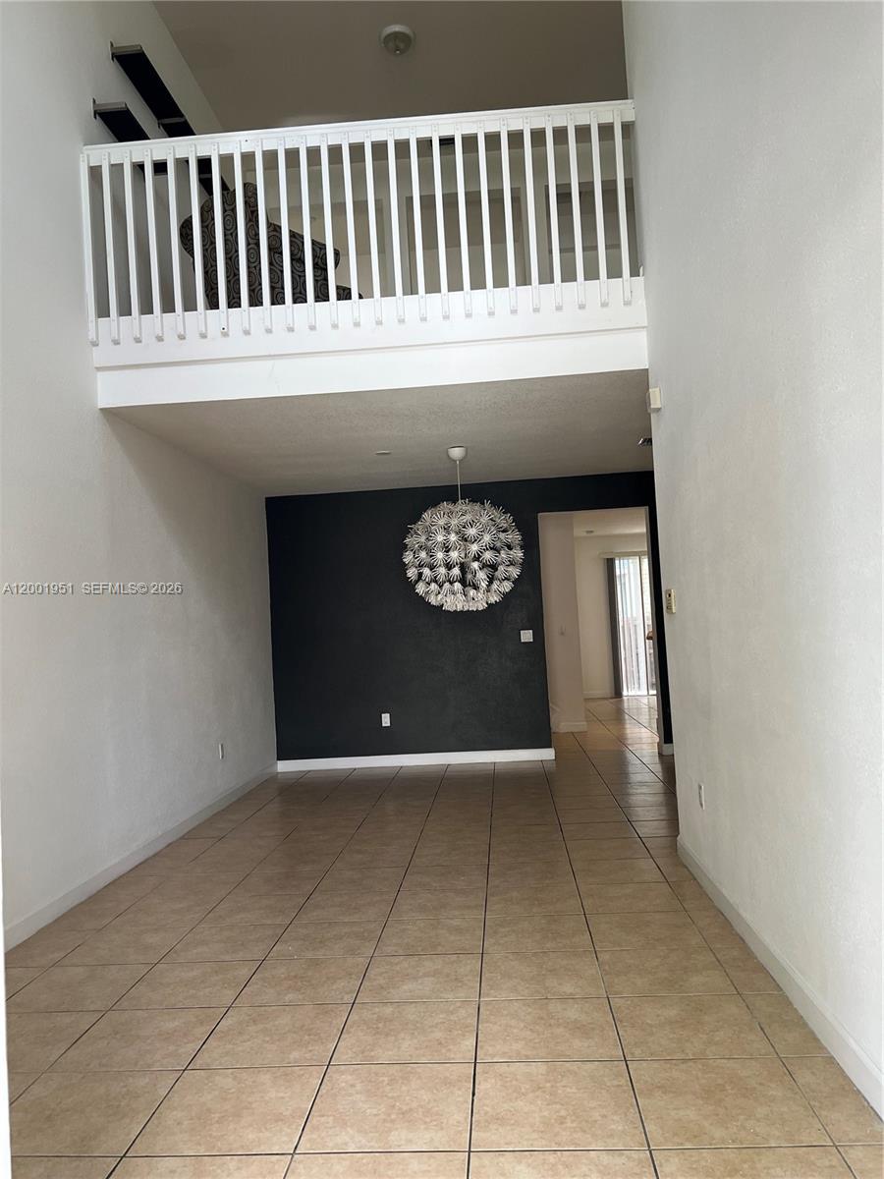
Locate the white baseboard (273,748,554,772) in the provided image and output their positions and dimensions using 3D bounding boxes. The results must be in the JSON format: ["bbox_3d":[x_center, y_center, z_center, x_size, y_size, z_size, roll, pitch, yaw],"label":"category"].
[{"bbox_3d":[-0.242,1.558,8.088,2.541,0.104,0.015,-3,-3,3],"label":"white baseboard"}]

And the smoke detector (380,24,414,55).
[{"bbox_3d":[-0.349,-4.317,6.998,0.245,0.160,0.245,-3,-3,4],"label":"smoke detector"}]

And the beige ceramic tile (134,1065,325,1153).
[{"bbox_3d":[-0.590,1.478,2.516,0.450,0.010,0.450,-3,-3,4],"label":"beige ceramic tile"}]

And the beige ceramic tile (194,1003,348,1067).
[{"bbox_3d":[-0.553,1.485,2.943,0.445,0.010,0.445,-3,-3,4],"label":"beige ceramic tile"}]

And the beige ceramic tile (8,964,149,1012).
[{"bbox_3d":[-1.324,1.453,3.228,0.415,0.010,0.415,-3,-3,4],"label":"beige ceramic tile"}]

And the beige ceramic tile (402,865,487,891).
[{"bbox_3d":[0.019,1.435,4.399,0.415,0.010,0.415,-3,-3,4],"label":"beige ceramic tile"}]

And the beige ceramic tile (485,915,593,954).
[{"bbox_3d":[0.410,1.482,3.808,0.450,0.010,0.450,-3,-3,4],"label":"beige ceramic tile"}]

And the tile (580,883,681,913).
[{"bbox_3d":[0.894,1.475,4.228,0.450,0.010,0.450,-3,-3,4],"label":"tile"}]

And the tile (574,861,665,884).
[{"bbox_3d":[0.914,1.481,4.643,0.445,0.010,0.445,-3,-3,4],"label":"tile"}]

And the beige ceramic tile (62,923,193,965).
[{"bbox_3d":[-1.295,1.471,3.647,0.415,0.010,0.415,-3,-3,4],"label":"beige ceramic tile"}]

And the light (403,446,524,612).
[{"bbox_3d":[0.164,-0.481,7.010,0.933,1.291,0.933,-3,-3,4],"label":"light"}]

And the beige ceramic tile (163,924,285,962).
[{"bbox_3d":[-0.944,1.561,3.902,0.450,0.010,0.450,-3,-3,4],"label":"beige ceramic tile"}]

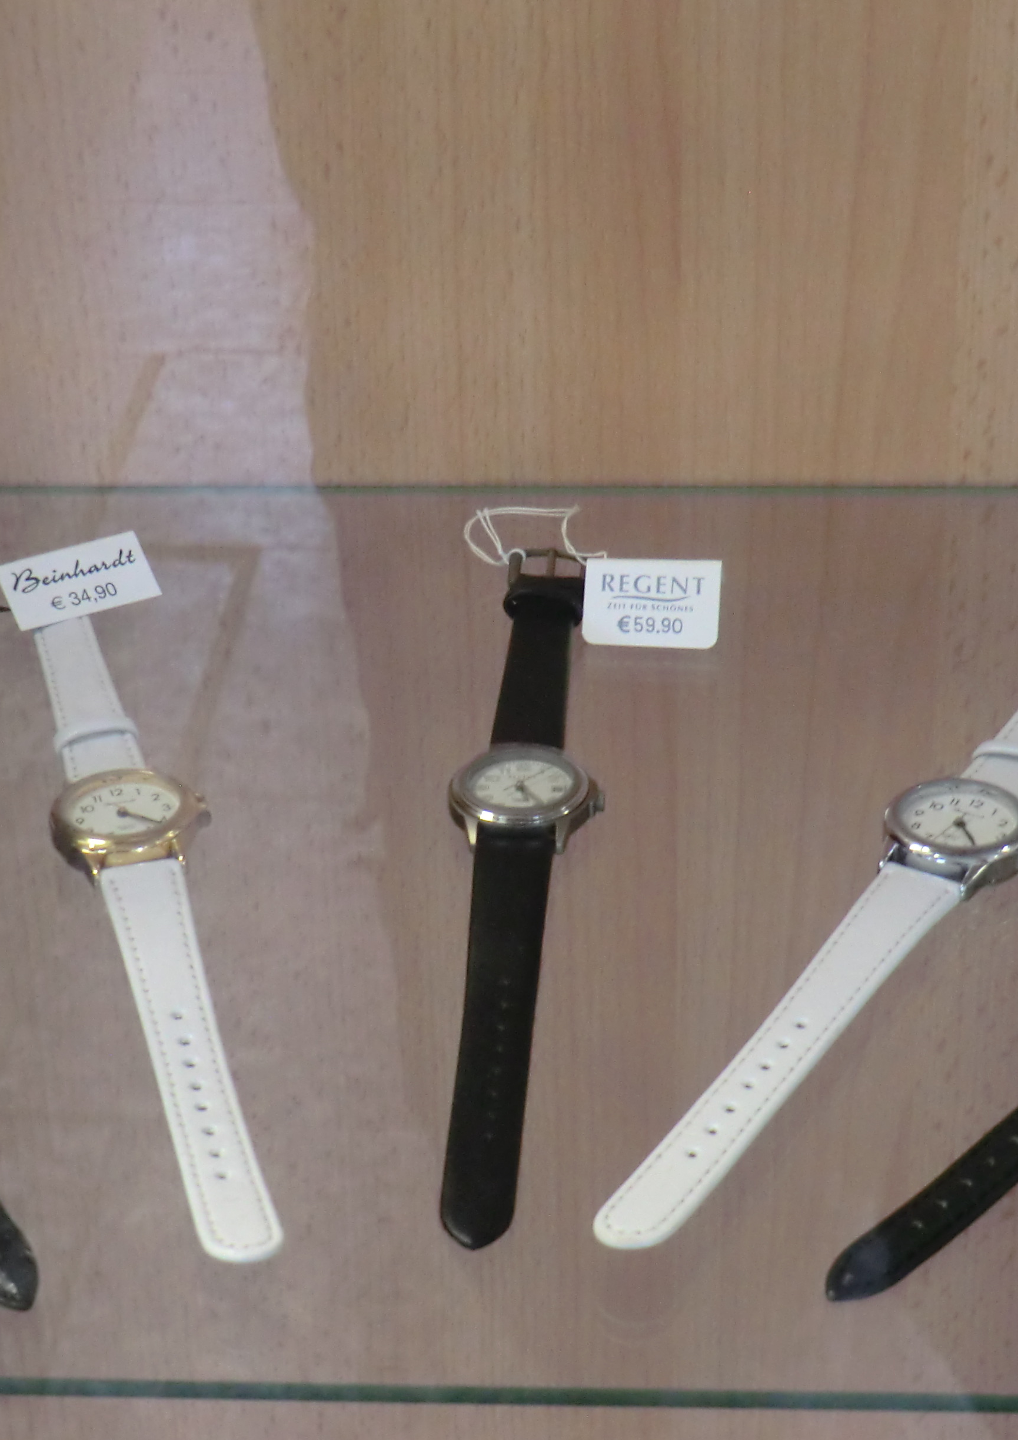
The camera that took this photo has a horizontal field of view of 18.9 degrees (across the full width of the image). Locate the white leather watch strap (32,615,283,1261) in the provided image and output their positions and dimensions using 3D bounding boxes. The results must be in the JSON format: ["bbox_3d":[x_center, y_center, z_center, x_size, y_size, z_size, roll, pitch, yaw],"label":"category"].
[{"bbox_3d":[-0.070,0.023,0.561,0.016,0.009,0.233,-9,31,-12],"label":"white leather watch strap"}]

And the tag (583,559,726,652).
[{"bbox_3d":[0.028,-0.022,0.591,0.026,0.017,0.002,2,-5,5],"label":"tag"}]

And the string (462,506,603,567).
[{"bbox_3d":[0.005,-0.038,0.629,0.028,0.008,0.019,-1,30,0],"label":"string"}]

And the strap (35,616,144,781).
[{"bbox_3d":[-0.081,-0.008,0.581,0.015,0.010,0.079,-8,30,-11],"label":"strap"}]

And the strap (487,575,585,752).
[{"bbox_3d":[0.006,-0.010,0.582,0.015,0.008,0.069,0,30,3],"label":"strap"}]

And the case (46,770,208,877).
[{"bbox_3d":[-0.066,0.018,0.536,0.029,0.009,0.029,-9,31,-13],"label":"case"}]

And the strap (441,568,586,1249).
[{"bbox_3d":[0.002,0.022,0.559,0.016,0.009,0.220,1,30,4],"label":"strap"}]

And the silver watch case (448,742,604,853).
[{"bbox_3d":[0.003,0.015,0.573,0.029,0.008,0.033,1,30,4],"label":"silver watch case"}]

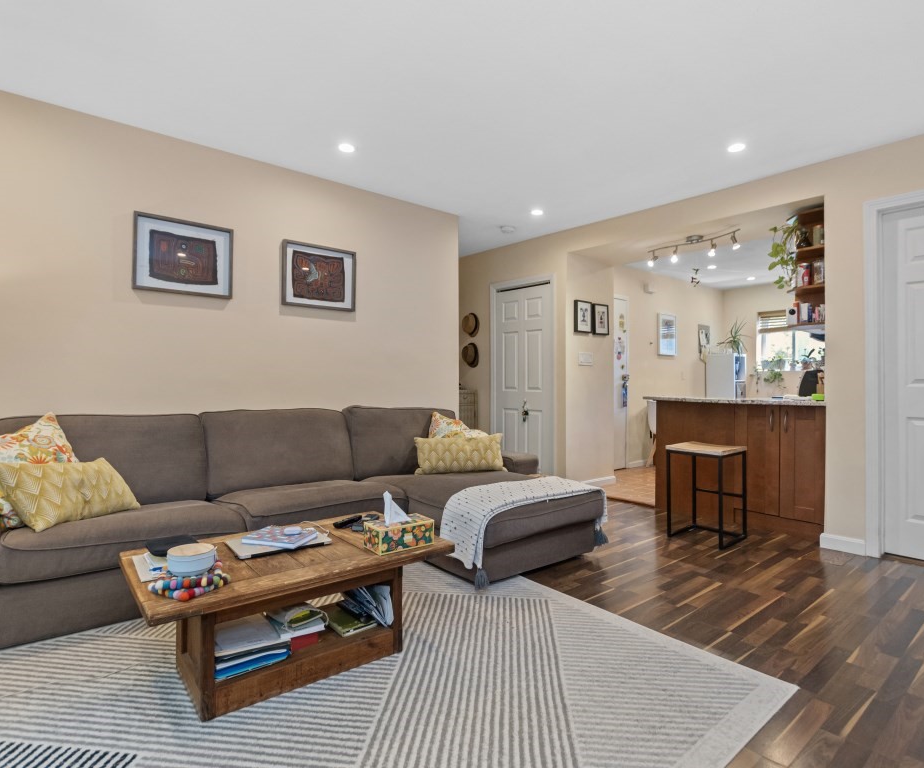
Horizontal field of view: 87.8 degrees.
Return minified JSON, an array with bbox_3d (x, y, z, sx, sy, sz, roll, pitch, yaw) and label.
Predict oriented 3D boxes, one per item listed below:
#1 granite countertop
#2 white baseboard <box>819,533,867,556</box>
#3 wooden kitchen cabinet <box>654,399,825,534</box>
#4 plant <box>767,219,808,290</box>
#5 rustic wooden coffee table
[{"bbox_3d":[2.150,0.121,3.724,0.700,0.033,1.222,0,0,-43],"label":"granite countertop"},{"bbox_3d":[2.388,1.000,3.008,0.020,0.090,0.230,0,0,-43],"label":"white baseboard"},{"bbox_3d":[2.180,0.575,3.680,0.600,0.900,1.140,0,0,-44],"label":"wooden kitchen cabinet"},{"bbox_3d":[2.297,-0.913,3.384,0.200,0.480,0.190,0,0,-43],"label":"plant"},{"bbox_3d":[-0.626,0.814,1.788,1.010,0.414,0.596,0,0,-39],"label":"rustic wooden coffee table"}]

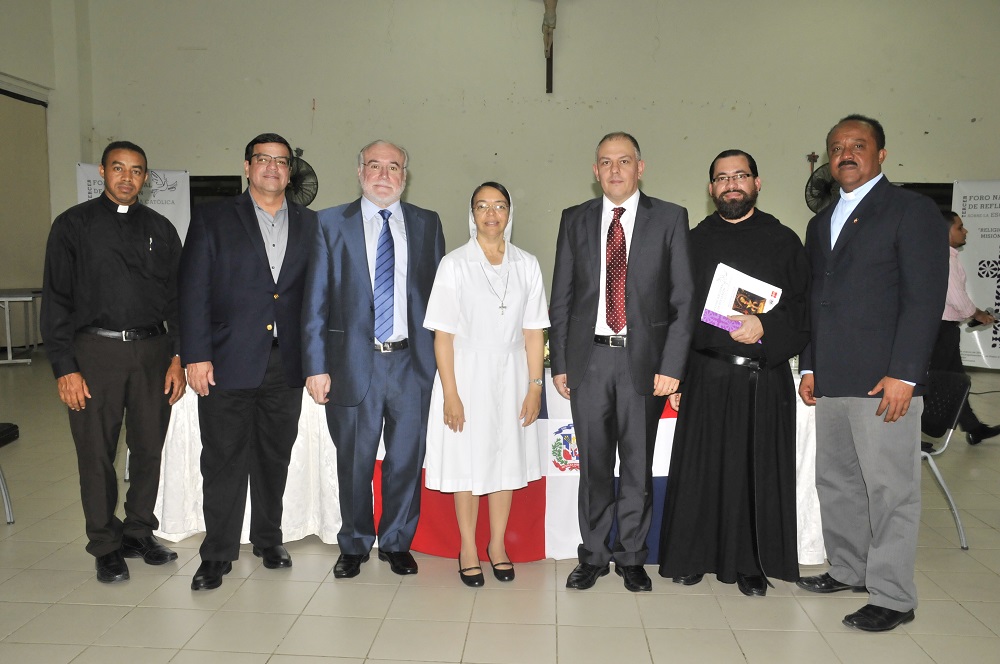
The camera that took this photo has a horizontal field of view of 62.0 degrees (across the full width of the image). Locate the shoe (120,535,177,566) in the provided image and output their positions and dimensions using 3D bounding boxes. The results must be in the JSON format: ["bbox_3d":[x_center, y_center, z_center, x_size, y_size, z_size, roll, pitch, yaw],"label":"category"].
[{"bbox_3d":[-1.472,0.890,3.473,0.300,0.105,0.107,3,6,23],"label":"shoe"}]

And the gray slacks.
[{"bbox_3d":[1.377,0.508,3.086,0.310,0.970,0.400,-2,6,-30],"label":"gray slacks"}]

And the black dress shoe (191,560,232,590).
[{"bbox_3d":[-1.125,0.913,3.274,0.105,0.105,0.292,1,5,5],"label":"black dress shoe"}]

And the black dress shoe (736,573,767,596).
[{"bbox_3d":[0.964,0.942,3.280,0.105,0.100,0.285,1,5,-3],"label":"black dress shoe"}]

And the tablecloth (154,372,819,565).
[{"bbox_3d":[-0.058,0.545,3.784,2.820,0.740,0.600,1,5,3],"label":"tablecloth"}]

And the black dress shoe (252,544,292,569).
[{"bbox_3d":[-0.957,0.896,3.490,0.105,0.105,0.292,-3,6,-33],"label":"black dress shoe"}]

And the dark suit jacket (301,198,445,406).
[{"bbox_3d":[-0.503,-0.130,3.312,0.580,0.820,0.330,0,5,-12],"label":"dark suit jacket"}]

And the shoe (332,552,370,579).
[{"bbox_3d":[-0.604,0.907,3.410,0.105,0.105,0.292,1,5,7],"label":"shoe"}]

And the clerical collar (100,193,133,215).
[{"bbox_3d":[-1.476,-0.503,3.245,0.140,0.085,0.140,-2,6,-28],"label":"clerical collar"}]

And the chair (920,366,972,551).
[{"bbox_3d":[1.767,0.555,3.858,0.530,0.790,0.510,-1,5,-15],"label":"chair"}]

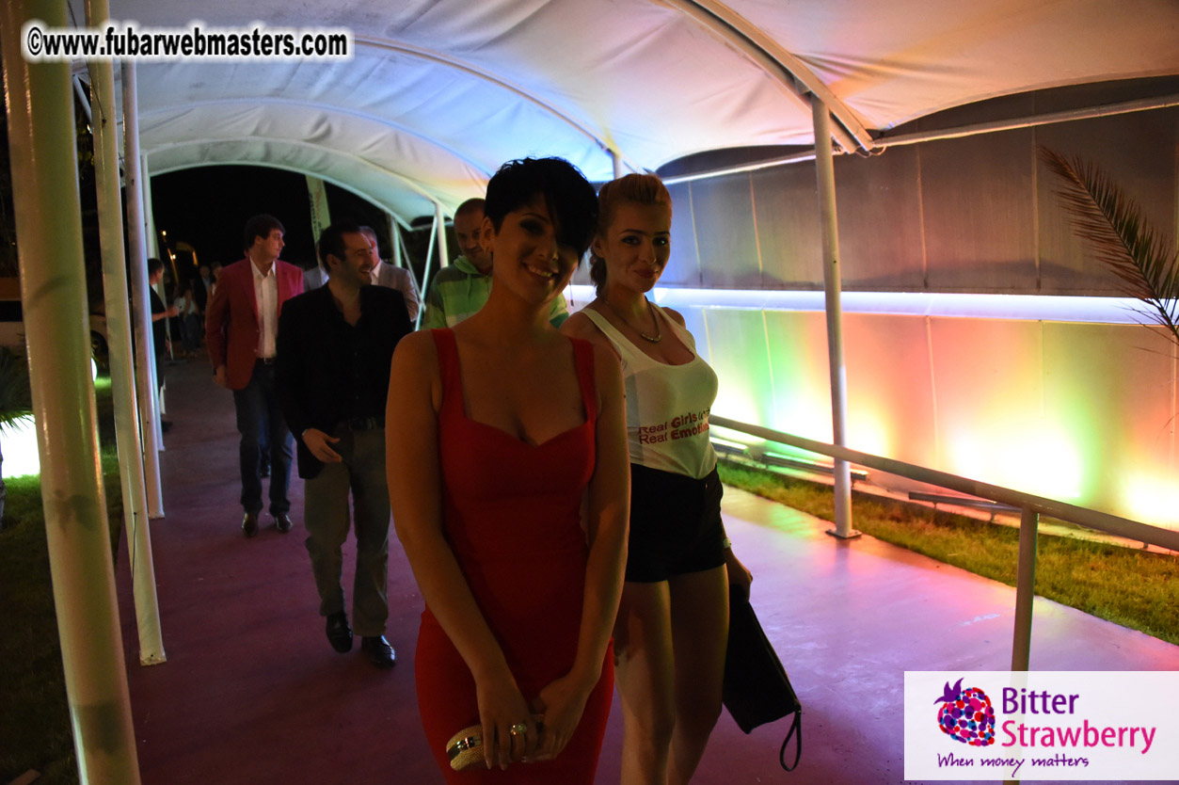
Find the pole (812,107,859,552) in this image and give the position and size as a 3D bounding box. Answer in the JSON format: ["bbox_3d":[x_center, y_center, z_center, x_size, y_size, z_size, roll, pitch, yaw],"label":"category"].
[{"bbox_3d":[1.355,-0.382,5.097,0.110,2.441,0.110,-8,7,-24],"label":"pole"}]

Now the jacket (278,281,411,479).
[{"bbox_3d":[-0.955,-0.054,3.649,0.550,0.750,0.350,-4,8,-20],"label":"jacket"}]

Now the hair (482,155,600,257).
[{"bbox_3d":[-0.079,-0.286,1.460,0.180,0.170,0.205,6,8,-19],"label":"hair"}]

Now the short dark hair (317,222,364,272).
[{"bbox_3d":[-0.985,-0.574,3.619,0.200,0.185,0.165,4,10,36],"label":"short dark hair"}]

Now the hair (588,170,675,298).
[{"bbox_3d":[0.088,-0.335,1.960,0.175,0.260,0.215,-4,8,-22],"label":"hair"}]

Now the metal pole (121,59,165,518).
[{"bbox_3d":[-2.877,-0.638,5.904,0.100,2.939,0.100,-3,8,-24],"label":"metal pole"}]

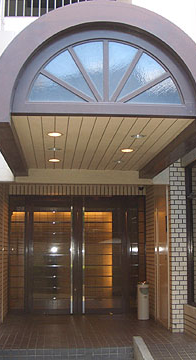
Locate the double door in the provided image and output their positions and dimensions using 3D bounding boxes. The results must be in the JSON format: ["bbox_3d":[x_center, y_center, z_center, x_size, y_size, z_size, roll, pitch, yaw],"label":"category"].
[{"bbox_3d":[-0.392,1.429,9.150,2.550,2.210,0.120,1,-8,-5],"label":"double door"}]

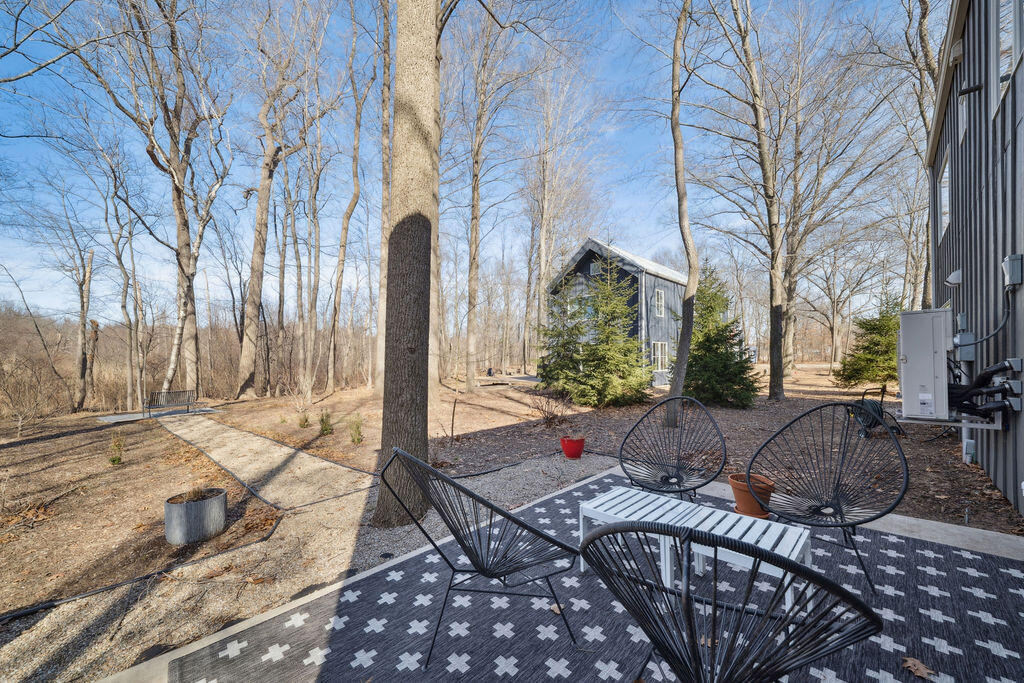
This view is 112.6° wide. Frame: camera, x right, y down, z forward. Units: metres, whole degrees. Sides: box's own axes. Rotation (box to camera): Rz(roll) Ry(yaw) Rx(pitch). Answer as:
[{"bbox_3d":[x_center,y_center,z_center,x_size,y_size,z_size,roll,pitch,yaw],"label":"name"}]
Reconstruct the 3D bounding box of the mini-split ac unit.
[{"bbox_3d":[3.800,0.200,3.140,0.900,0.880,0.320,1,-1,-42],"label":"mini-split ac unit"}]

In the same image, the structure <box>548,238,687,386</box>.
[{"bbox_3d":[7.400,-1.650,21.700,6.300,7.700,9.500,-1,-1,45],"label":"structure"}]

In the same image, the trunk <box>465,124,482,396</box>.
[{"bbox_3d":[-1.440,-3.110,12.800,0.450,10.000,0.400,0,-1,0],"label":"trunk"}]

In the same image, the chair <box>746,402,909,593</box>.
[{"bbox_3d":[1.910,0.850,2.100,0.830,0.890,0.740,0,-1,-33],"label":"chair"}]

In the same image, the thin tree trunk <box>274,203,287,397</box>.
[{"bbox_3d":[-8.810,-1.600,13.000,0.320,7.400,0.300,0,-1,0],"label":"thin tree trunk"}]

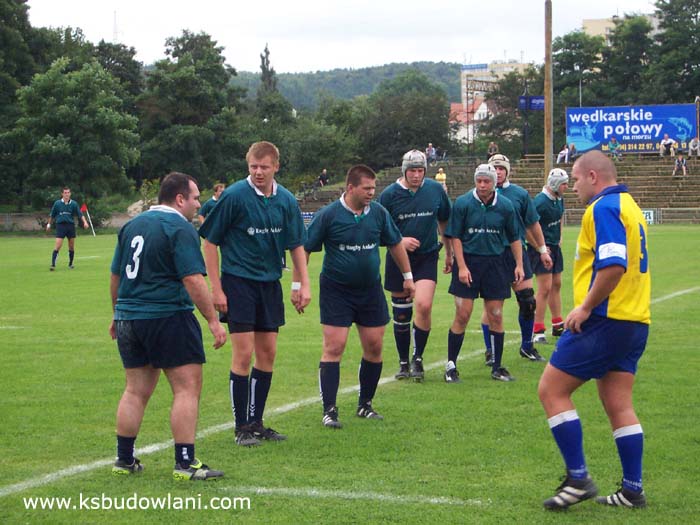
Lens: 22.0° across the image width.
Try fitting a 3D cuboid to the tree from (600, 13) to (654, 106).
[{"bbox_3d":[19.051,-12.540,124.000,4.300,9.200,4.300,0,2,0],"label":"tree"}]

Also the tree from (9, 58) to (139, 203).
[{"bbox_3d":[-12.598,-5.741,82.000,6.000,7.300,6.000,0,2,0],"label":"tree"}]

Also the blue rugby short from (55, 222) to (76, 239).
[{"bbox_3d":[-6.308,-0.722,40.000,0.440,0.370,0.300,0,2,-6],"label":"blue rugby short"}]

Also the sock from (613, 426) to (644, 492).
[{"bbox_3d":[1.358,0.951,8.730,0.145,0.325,0.130,-3,2,21],"label":"sock"}]

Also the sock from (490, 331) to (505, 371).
[{"bbox_3d":[1.234,0.736,15.050,0.125,0.350,0.150,-1,2,-30],"label":"sock"}]

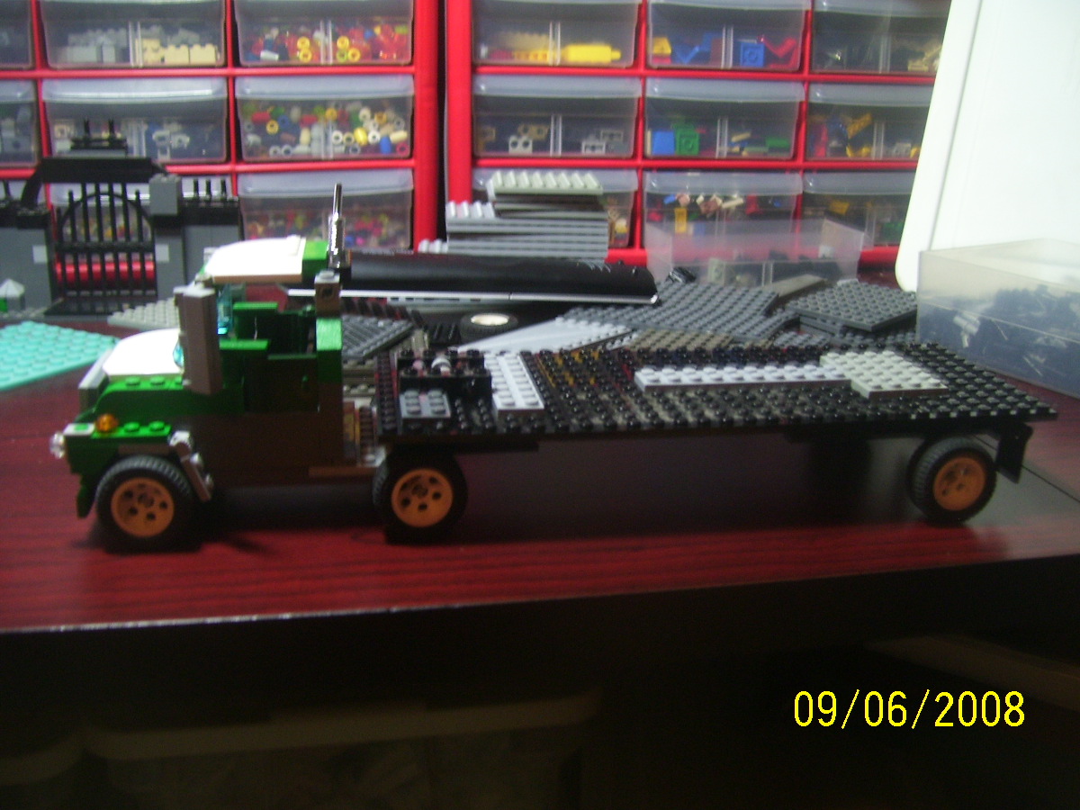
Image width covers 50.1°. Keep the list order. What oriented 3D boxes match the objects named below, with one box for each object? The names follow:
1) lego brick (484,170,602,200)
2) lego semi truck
[{"bbox_3d":[0.003,-0.136,0.703,0.064,0.005,0.064,1,18,-3],"label":"lego brick"},{"bbox_3d":[0.008,-0.021,0.419,0.345,0.111,0.097,-1,18,-8],"label":"lego semi truck"}]

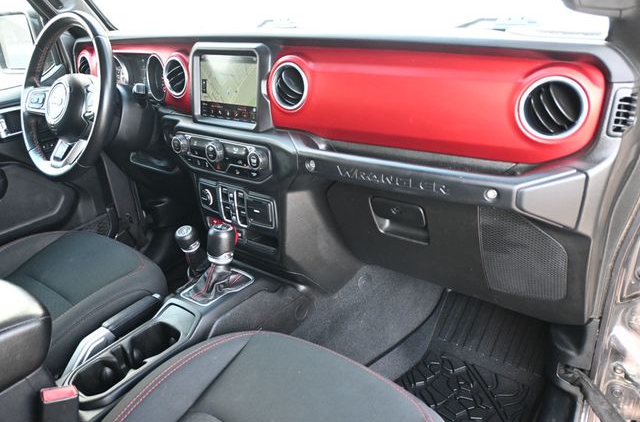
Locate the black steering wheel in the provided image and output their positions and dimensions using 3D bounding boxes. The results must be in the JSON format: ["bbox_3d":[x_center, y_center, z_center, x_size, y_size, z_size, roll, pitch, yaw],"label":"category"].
[{"bbox_3d":[-0.568,-0.260,1.180,0.372,0.372,0.095,15,6,37],"label":"black steering wheel"}]

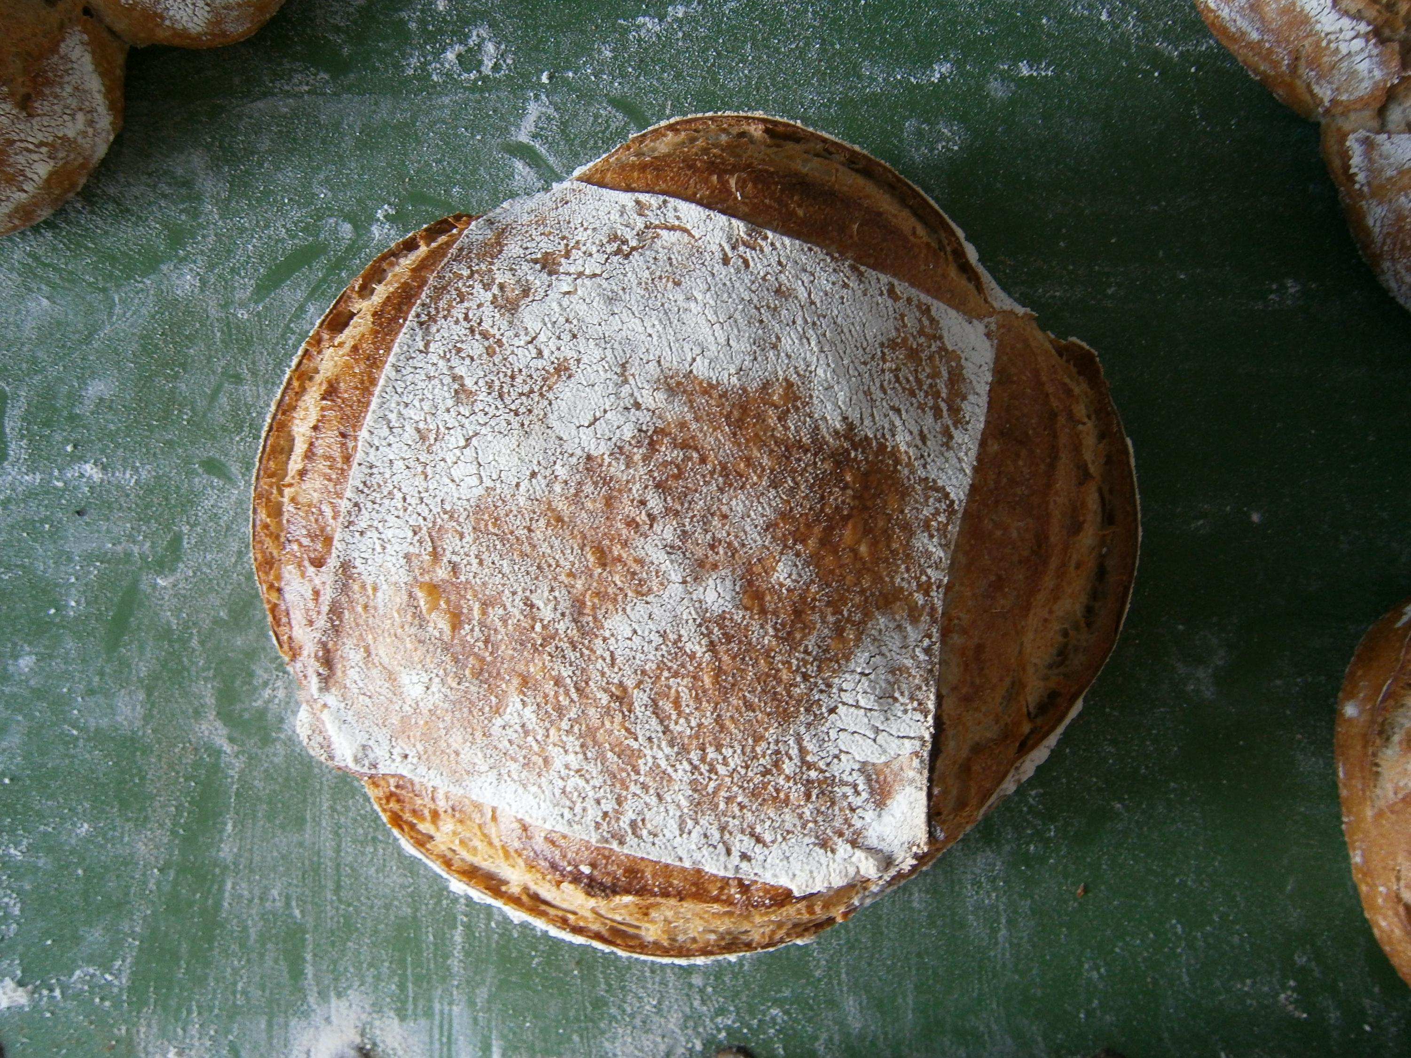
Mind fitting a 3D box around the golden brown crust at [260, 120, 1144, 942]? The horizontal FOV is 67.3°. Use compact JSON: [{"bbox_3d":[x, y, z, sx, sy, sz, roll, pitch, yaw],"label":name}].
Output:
[{"bbox_3d":[-0.004,0.002,0.345,0.297,0.100,0.285,0,86,3],"label":"golden brown crust"}]

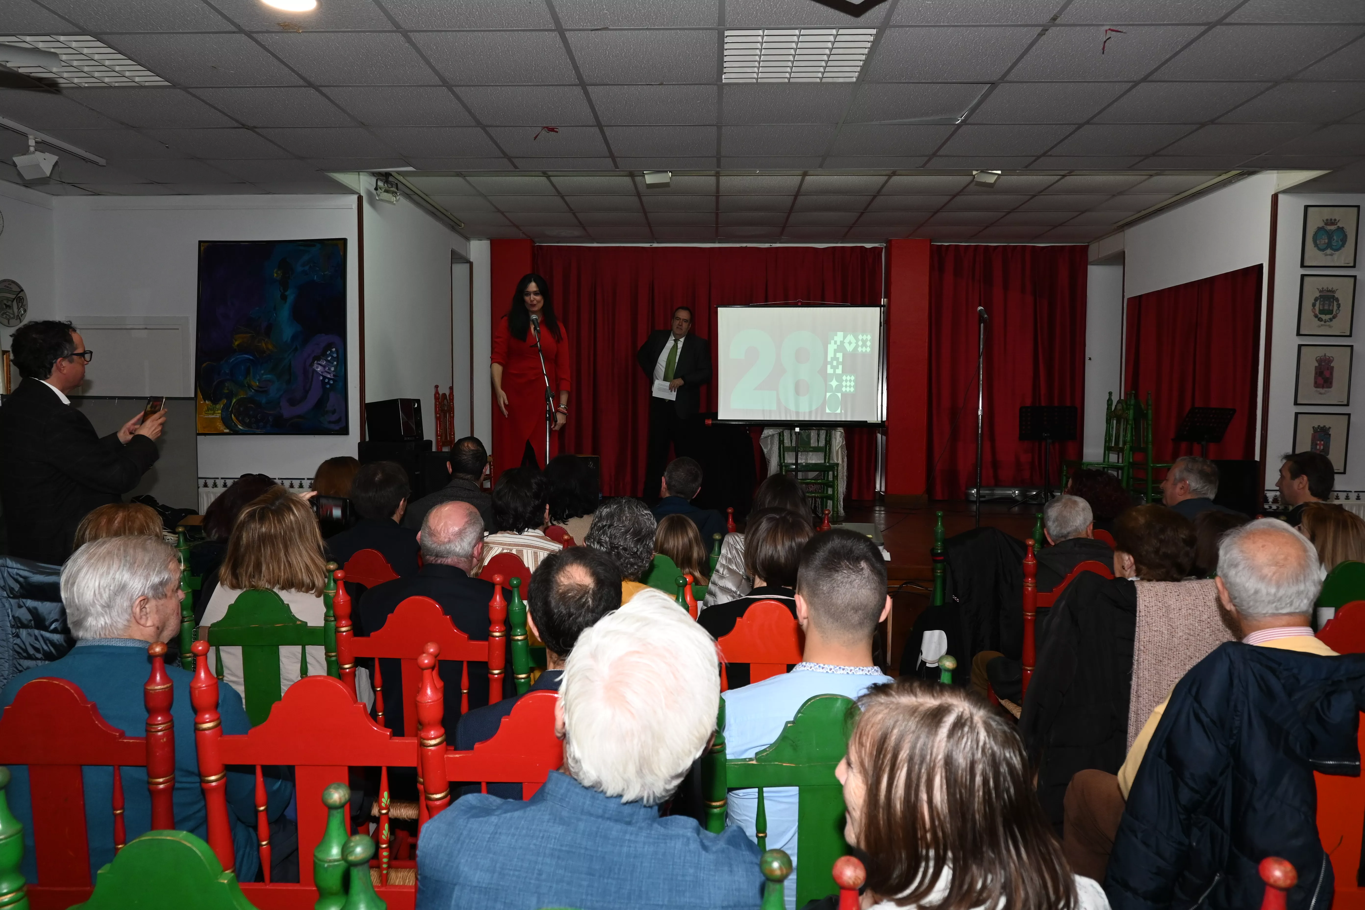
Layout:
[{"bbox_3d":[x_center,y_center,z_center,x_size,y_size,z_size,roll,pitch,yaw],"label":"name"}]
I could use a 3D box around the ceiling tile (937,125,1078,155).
[{"bbox_3d":[1.699,-1.669,4.814,0.600,0.020,0.600,0,3,2],"label":"ceiling tile"}]

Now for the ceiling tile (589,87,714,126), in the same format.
[{"bbox_3d":[-0.122,-1.647,4.277,0.595,0.020,0.595,0,3,2],"label":"ceiling tile"}]

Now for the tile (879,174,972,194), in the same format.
[{"bbox_3d":[1.763,-1.959,6.601,0.595,0.020,0.595,0,3,2],"label":"tile"}]

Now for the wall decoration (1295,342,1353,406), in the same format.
[{"bbox_3d":[4.235,-0.524,6.020,0.355,0.397,0.025,1,3,2],"label":"wall decoration"}]

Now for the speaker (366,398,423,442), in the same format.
[{"bbox_3d":[-1.862,-0.220,5.900,0.253,0.257,0.222,-4,2,17],"label":"speaker"}]

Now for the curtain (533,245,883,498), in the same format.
[{"bbox_3d":[0.232,-0.819,9.145,3.500,2.530,0.120,1,3,2],"label":"curtain"}]

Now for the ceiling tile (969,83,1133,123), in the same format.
[{"bbox_3d":[1.677,-1.633,4.215,0.600,0.020,0.600,0,3,2],"label":"ceiling tile"}]

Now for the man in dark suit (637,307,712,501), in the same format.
[{"bbox_3d":[-0.066,-0.319,7.406,0.600,1.763,0.420,1,4,17],"label":"man in dark suit"}]

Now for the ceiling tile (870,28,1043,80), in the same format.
[{"bbox_3d":[1.055,-1.600,3.641,0.600,0.025,0.600,1,3,2],"label":"ceiling tile"}]

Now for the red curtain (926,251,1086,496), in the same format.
[{"bbox_3d":[3.192,-0.795,8.948,1.540,2.480,0.140,0,3,2],"label":"red curtain"}]

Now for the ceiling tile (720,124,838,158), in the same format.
[{"bbox_3d":[0.499,-1.678,4.856,0.600,0.020,0.600,0,3,2],"label":"ceiling tile"}]

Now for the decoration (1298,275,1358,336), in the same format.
[{"bbox_3d":[4.234,-0.979,5.993,0.355,0.397,0.025,1,3,2],"label":"decoration"}]

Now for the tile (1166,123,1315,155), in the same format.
[{"bbox_3d":[2.898,-1.659,4.771,0.600,0.020,0.600,0,3,2],"label":"tile"}]

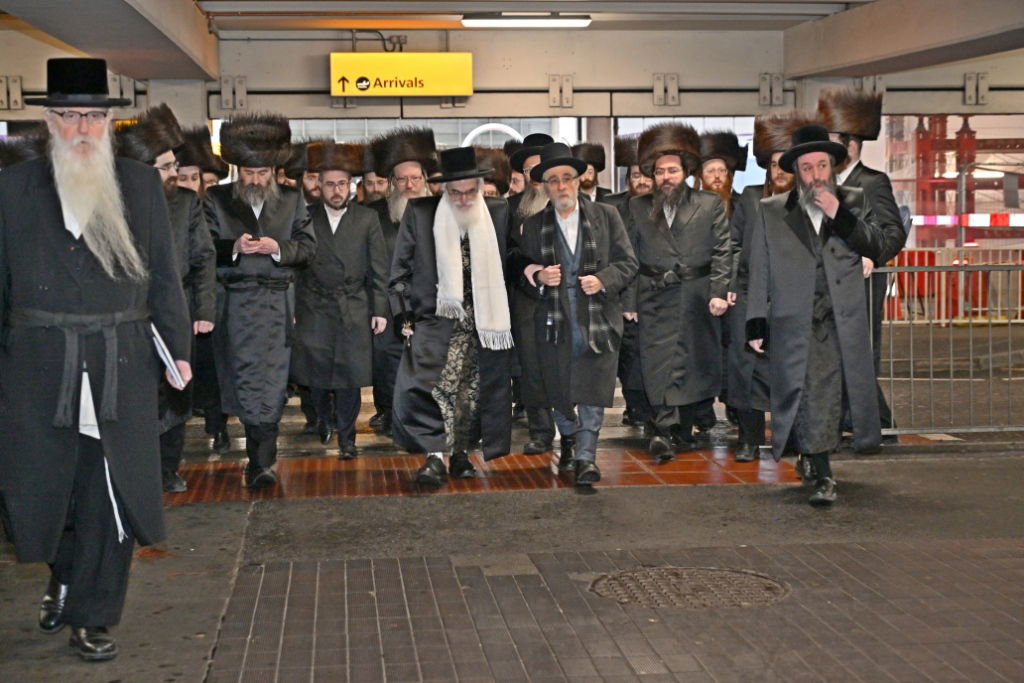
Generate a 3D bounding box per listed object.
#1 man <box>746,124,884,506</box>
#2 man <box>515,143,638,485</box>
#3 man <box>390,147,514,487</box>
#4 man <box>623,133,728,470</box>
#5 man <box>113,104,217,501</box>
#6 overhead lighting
[{"bbox_3d":[1.517,-0.150,7.680,0.680,1.840,0.580,-1,6,-3],"label":"man"},{"bbox_3d":[0.342,-0.154,8.150,0.630,1.790,0.540,-1,6,-2],"label":"man"},{"bbox_3d":[-0.321,-0.152,8.199,0.670,1.750,0.550,-1,4,-6],"label":"man"},{"bbox_3d":[0.948,-0.286,8.800,0.610,1.910,0.520,0,6,3],"label":"man"},{"bbox_3d":[-1.818,-0.227,8.050,0.570,1.960,0.520,-2,4,-14],"label":"man"},{"bbox_3d":[0.140,-3.088,14.800,1.280,0.120,0.170,-2,6,-7],"label":"overhead lighting"}]

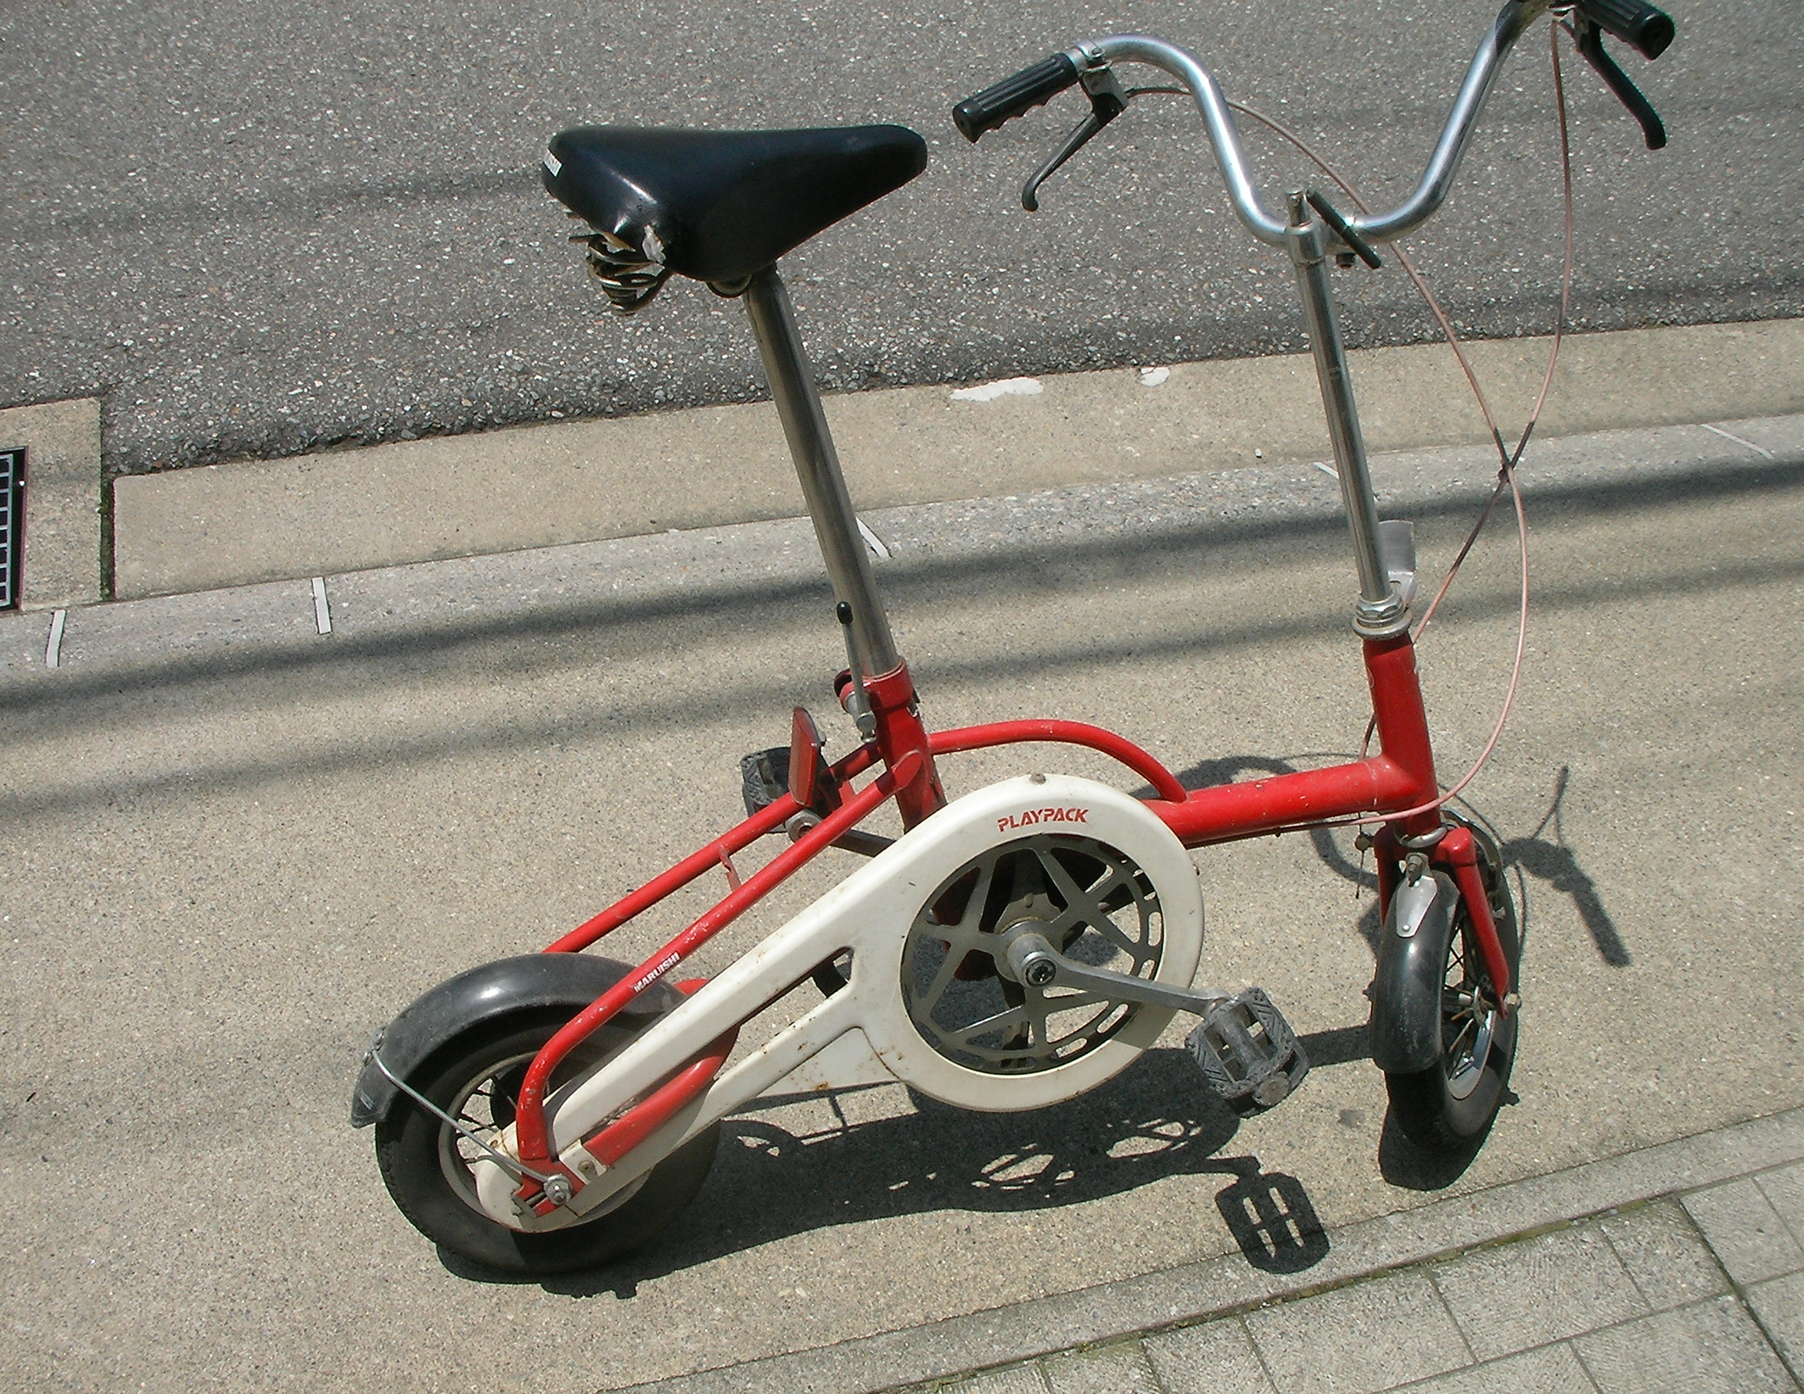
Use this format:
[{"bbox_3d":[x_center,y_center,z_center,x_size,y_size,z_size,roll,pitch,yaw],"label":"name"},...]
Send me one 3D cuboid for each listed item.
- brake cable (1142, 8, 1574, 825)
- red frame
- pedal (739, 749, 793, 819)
[{"bbox_3d":[0.351,-0.206,1.558,0.281,0.607,0.260,-7,24,-10],"label":"brake cable"},{"bbox_3d":[0.093,0.144,1.593,0.838,0.391,0.147,-7,24,-10],"label":"red frame"},{"bbox_3d":[-0.093,0.080,1.710,0.067,0.030,0.100,-14,25,-7],"label":"pedal"}]

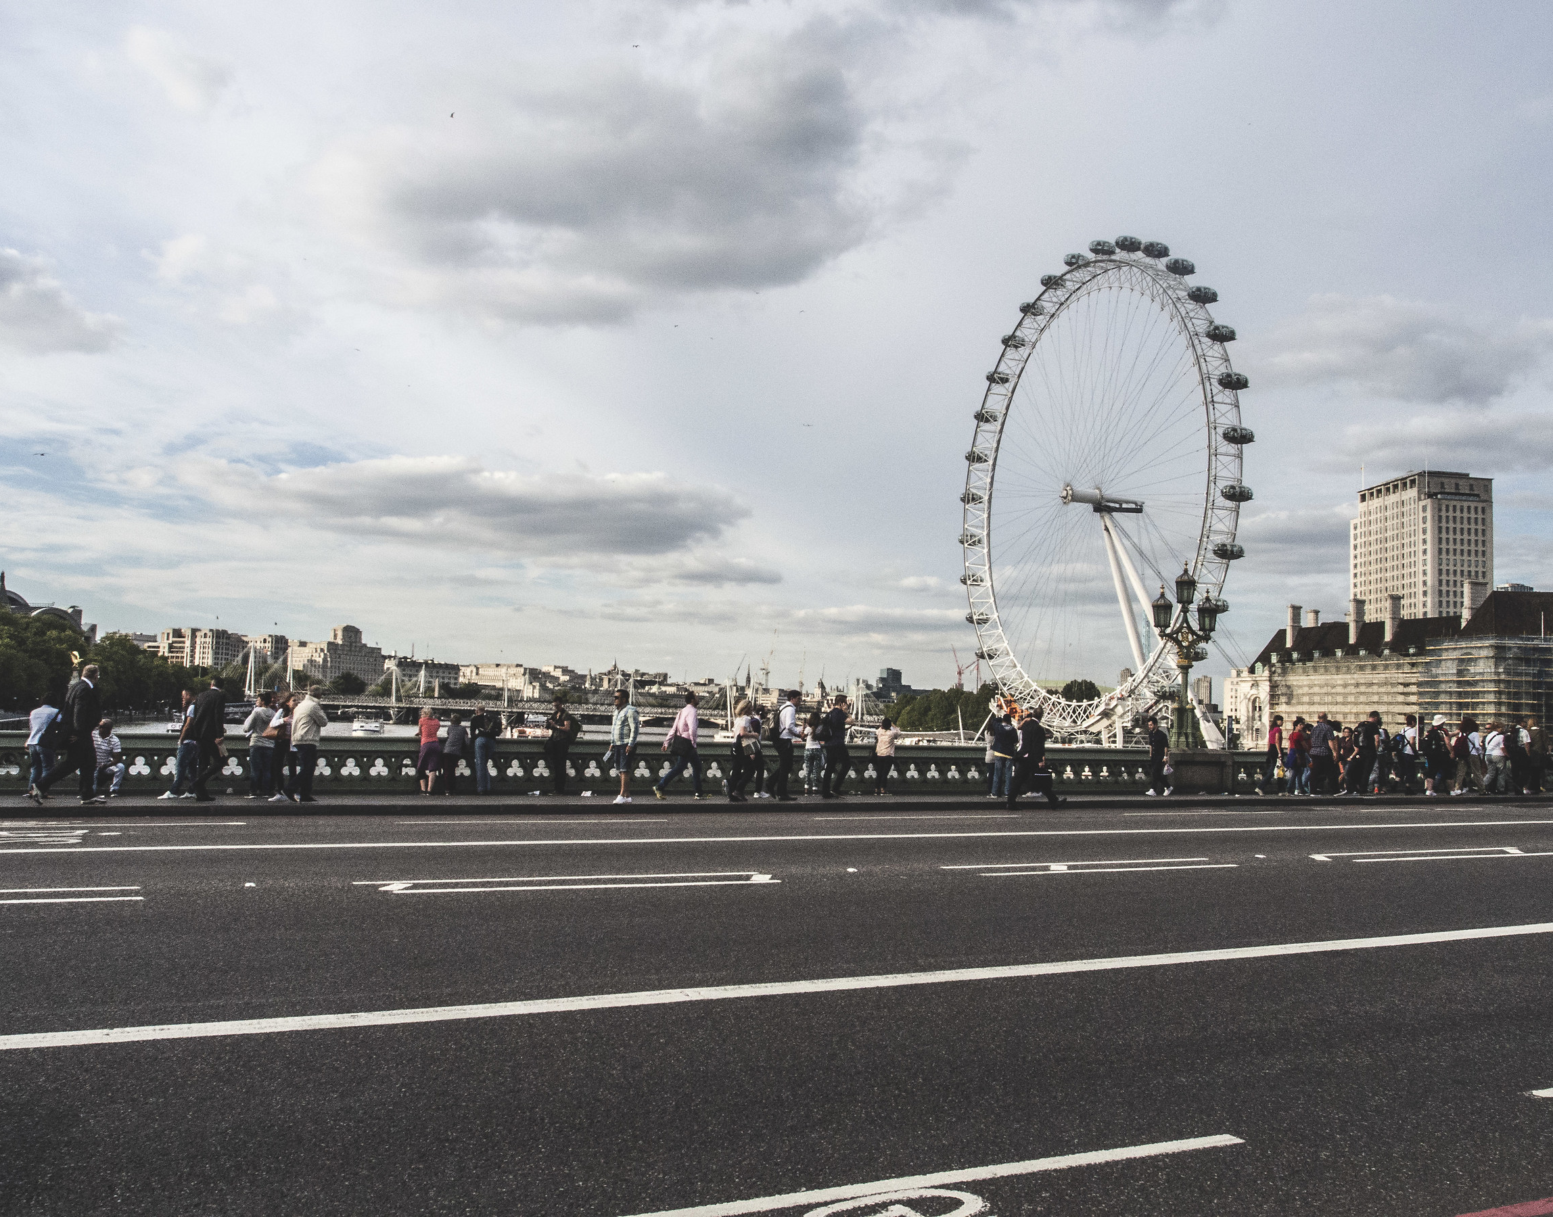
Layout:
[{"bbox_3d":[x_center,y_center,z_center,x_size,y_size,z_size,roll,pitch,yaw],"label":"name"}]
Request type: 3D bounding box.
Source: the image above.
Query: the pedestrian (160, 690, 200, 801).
[{"bbox_3d":[-9.241,2.124,20.337,0.650,1.672,0.500,3,-4,-20],"label":"pedestrian"}]

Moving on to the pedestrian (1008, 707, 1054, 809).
[{"bbox_3d":[4.478,2.603,22.785,0.850,1.769,0.580,3,-5,-24],"label":"pedestrian"}]

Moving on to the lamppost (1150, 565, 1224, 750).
[{"bbox_3d":[8.905,1.032,28.500,1.750,4.050,0.800,3,-4,-23],"label":"lamppost"}]

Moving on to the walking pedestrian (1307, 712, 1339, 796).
[{"bbox_3d":[11.406,3.037,27.400,0.500,1.733,0.530,4,-5,-24],"label":"walking pedestrian"}]

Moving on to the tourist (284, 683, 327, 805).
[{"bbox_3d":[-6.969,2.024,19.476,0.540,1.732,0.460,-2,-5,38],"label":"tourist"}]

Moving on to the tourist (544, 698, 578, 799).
[{"bbox_3d":[-3.836,2.457,23.435,0.500,1.764,0.500,5,-5,-40],"label":"tourist"}]

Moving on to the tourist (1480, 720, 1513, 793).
[{"bbox_3d":[15.840,3.294,28.900,0.500,1.610,0.500,3,-4,-23],"label":"tourist"}]

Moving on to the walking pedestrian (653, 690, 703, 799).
[{"bbox_3d":[-1.602,2.232,21.400,0.780,1.757,0.530,4,-5,-24],"label":"walking pedestrian"}]

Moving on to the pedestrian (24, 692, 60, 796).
[{"bbox_3d":[-10.466,1.943,18.700,0.460,1.503,0.450,2,-4,0],"label":"pedestrian"}]

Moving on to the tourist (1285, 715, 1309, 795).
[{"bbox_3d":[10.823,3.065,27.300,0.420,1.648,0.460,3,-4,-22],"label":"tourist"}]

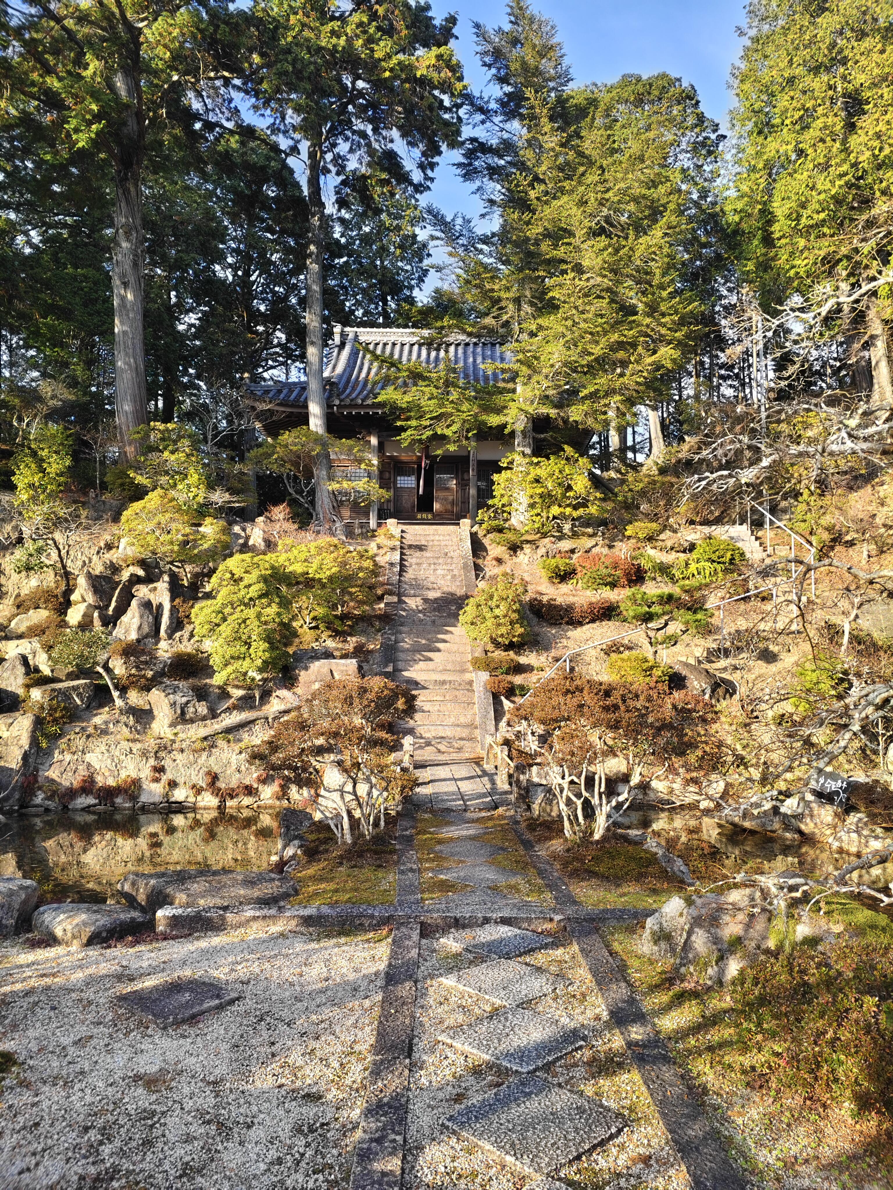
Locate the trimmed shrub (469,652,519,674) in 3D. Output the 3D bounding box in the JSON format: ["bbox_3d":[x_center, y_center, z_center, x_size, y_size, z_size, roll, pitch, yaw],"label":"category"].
[{"bbox_3d":[0.788,1.147,15.000,0.830,0.370,0.750,0,-5,0],"label":"trimmed shrub"}]

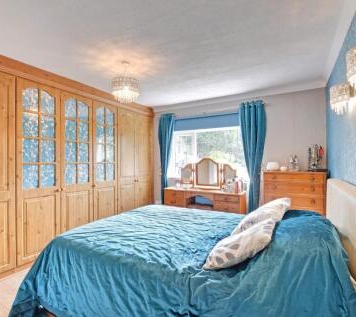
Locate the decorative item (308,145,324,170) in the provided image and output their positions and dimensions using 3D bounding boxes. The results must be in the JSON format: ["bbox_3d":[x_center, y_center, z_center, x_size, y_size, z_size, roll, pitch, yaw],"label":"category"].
[{"bbox_3d":[1.874,0.001,2.688,0.180,0.350,0.140,-1,-1,31],"label":"decorative item"}]

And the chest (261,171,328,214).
[{"bbox_3d":[1.643,0.728,2.820,0.725,1.095,0.430,-1,-1,31],"label":"chest"}]

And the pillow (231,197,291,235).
[{"bbox_3d":[0.754,0.519,1.821,0.470,0.150,0.450,-39,-19,25],"label":"pillow"}]

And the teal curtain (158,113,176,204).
[{"bbox_3d":[-0.224,0.186,4.109,0.380,2.200,0.140,-1,-1,31],"label":"teal curtain"}]

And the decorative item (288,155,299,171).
[{"bbox_3d":[1.649,0.070,2.824,0.125,0.220,0.125,-1,-1,31],"label":"decorative item"}]

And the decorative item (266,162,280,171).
[{"bbox_3d":[1.421,0.129,2.962,0.165,0.115,0.165,-1,-1,31],"label":"decorative item"}]

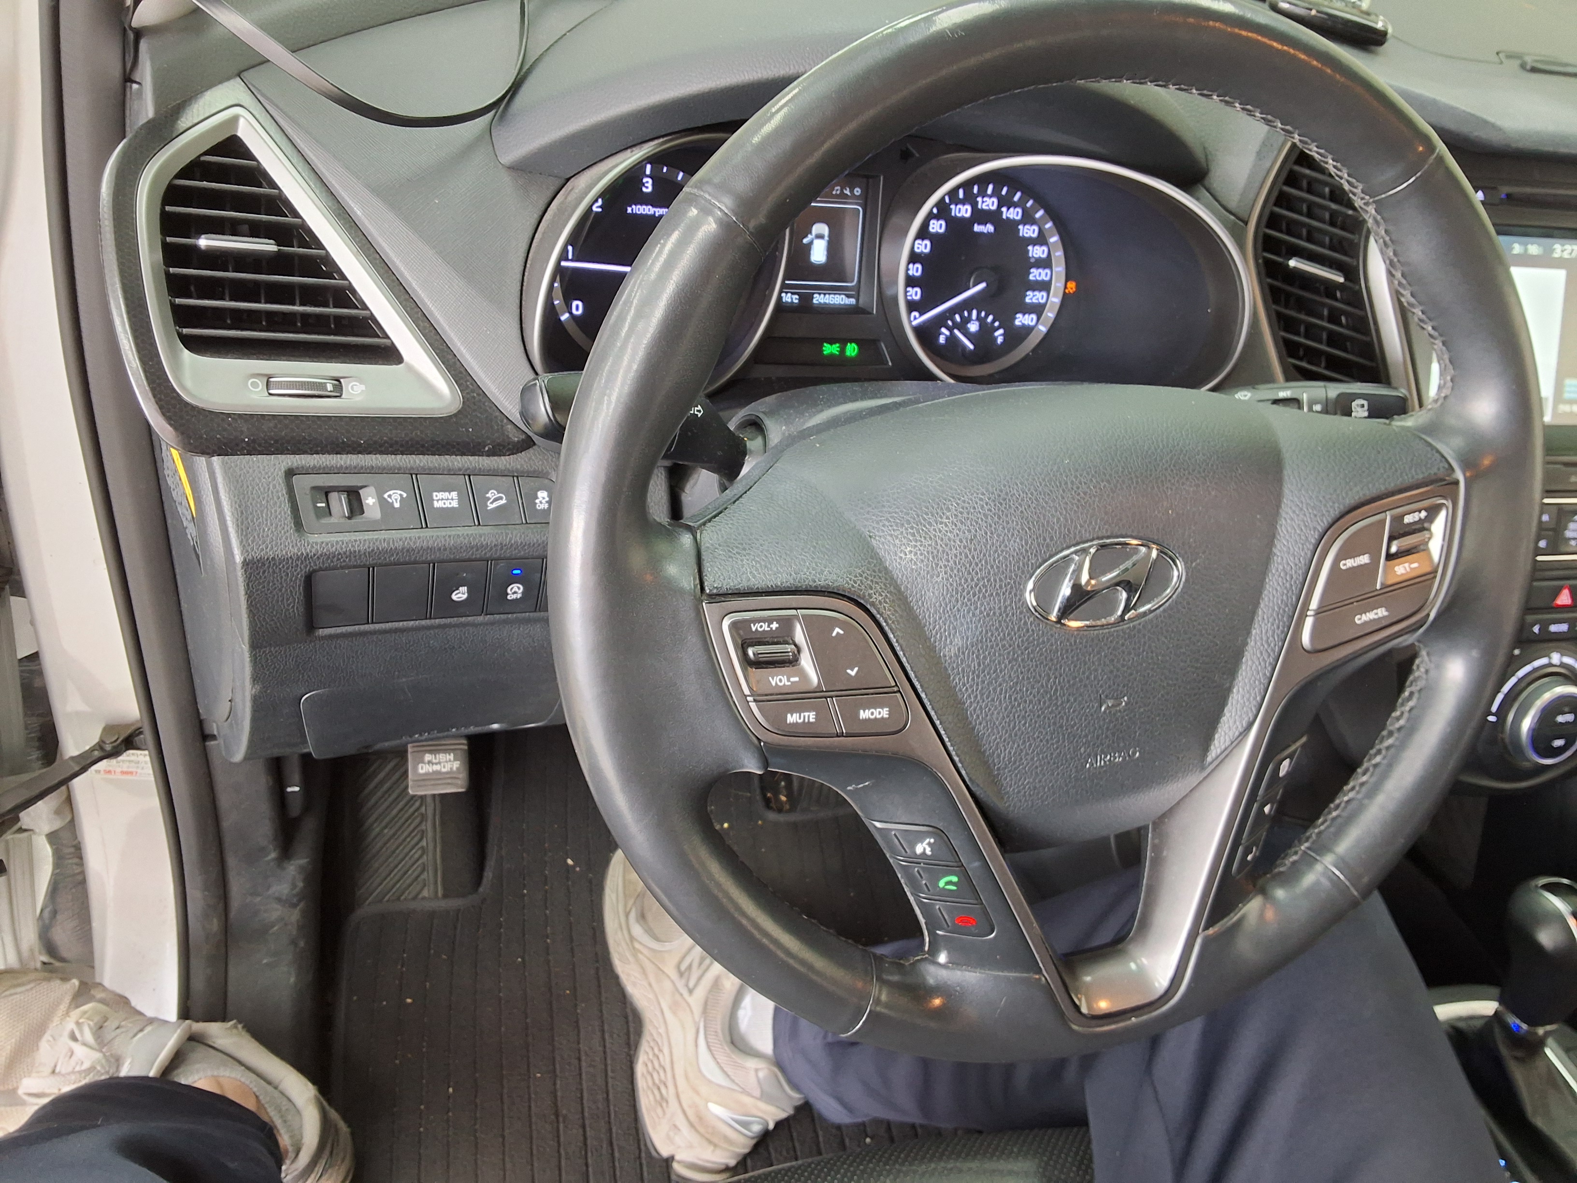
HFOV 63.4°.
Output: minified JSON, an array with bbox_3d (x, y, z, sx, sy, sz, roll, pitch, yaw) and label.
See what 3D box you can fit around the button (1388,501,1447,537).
[{"bbox_3d":[0.236,-0.028,0.483,0.026,0.011,0.008,-15,17,-14],"label":"button"}]

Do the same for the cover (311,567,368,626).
[{"bbox_3d":[-0.184,0.001,0.525,0.022,0.027,0.010,-3,33,-17],"label":"cover"}]

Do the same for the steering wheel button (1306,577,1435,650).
[{"bbox_3d":[0.220,0.009,0.487,0.062,0.015,0.008,-15,17,-14],"label":"steering wheel button"}]

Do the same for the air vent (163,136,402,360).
[{"bbox_3d":[-0.203,-0.135,0.512,0.085,0.086,0.030,-3,10,-17],"label":"air vent"}]

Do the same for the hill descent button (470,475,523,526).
[{"bbox_3d":[-0.120,-0.039,0.528,0.020,0.022,0.010,-3,23,-17],"label":"hill descent button"}]

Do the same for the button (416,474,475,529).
[{"bbox_3d":[-0.140,-0.038,0.521,0.021,0.022,0.010,-3,23,-17],"label":"button"}]

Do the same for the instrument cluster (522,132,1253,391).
[{"bbox_3d":[0.059,-0.155,0.629,0.377,0.120,0.050,-3,15,-17],"label":"instrument cluster"}]

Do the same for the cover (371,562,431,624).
[{"bbox_3d":[-0.161,-0.001,0.532,0.023,0.027,0.010,-3,33,-17],"label":"cover"}]

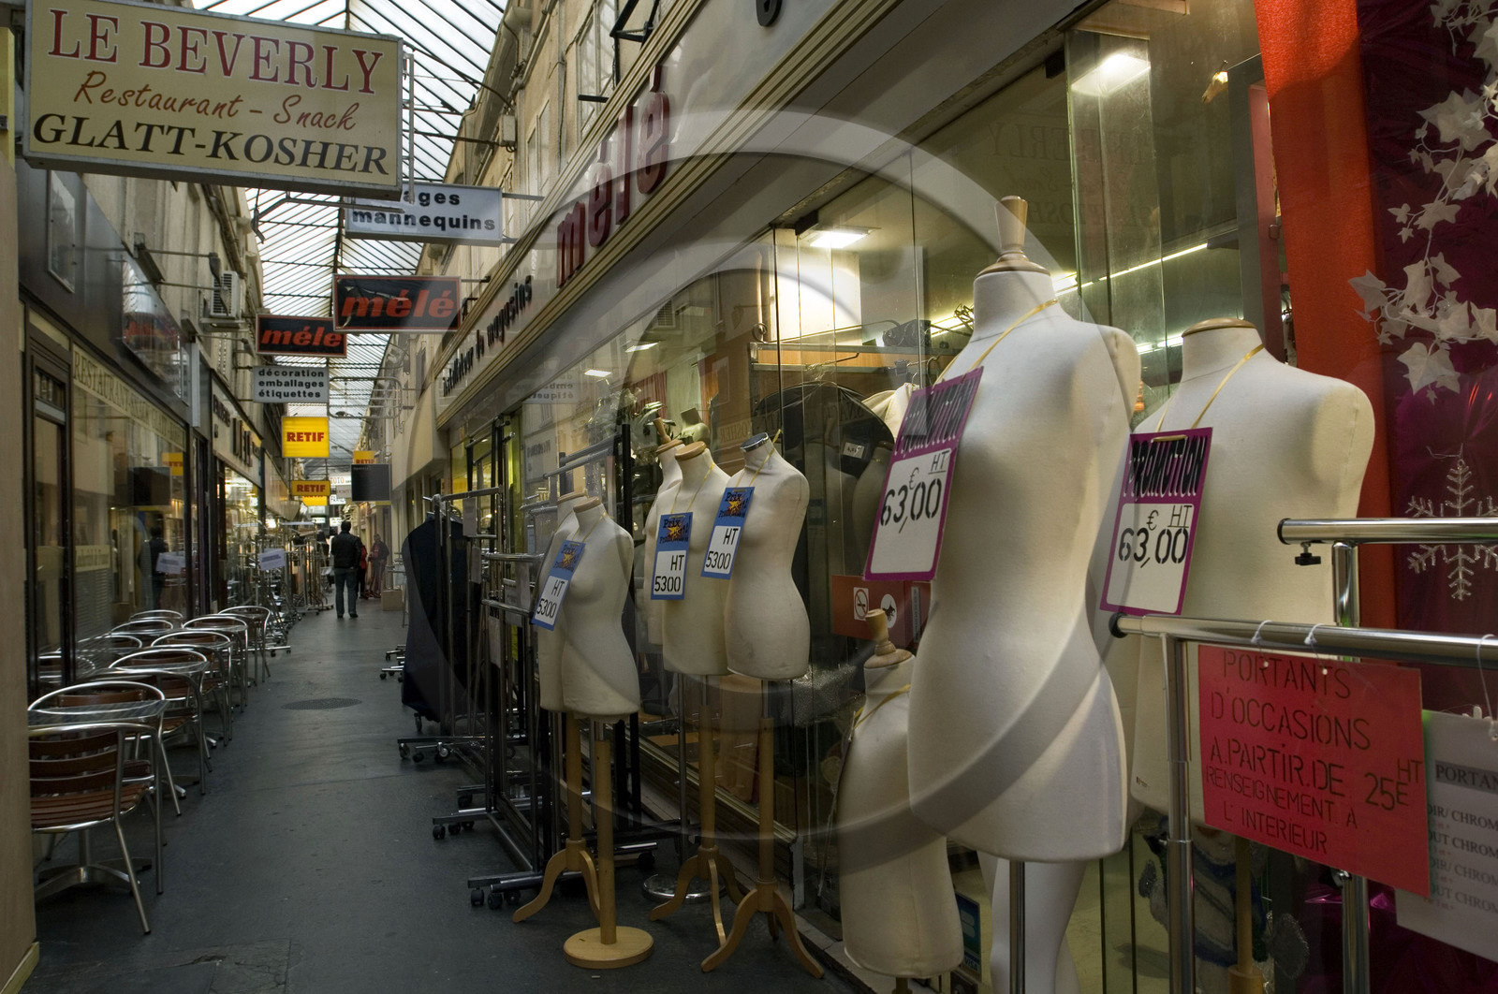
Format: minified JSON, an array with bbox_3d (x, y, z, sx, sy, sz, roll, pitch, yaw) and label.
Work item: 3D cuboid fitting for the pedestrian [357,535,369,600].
[{"bbox_3d":[-9.648,1.685,25.800,0.350,1.670,0.480,-3,-2,37],"label":"pedestrian"}]

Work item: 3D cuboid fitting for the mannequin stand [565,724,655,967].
[{"bbox_3d":[-0.482,1.141,3.486,0.300,0.751,0.300,-1,-2,-23],"label":"mannequin stand"}]

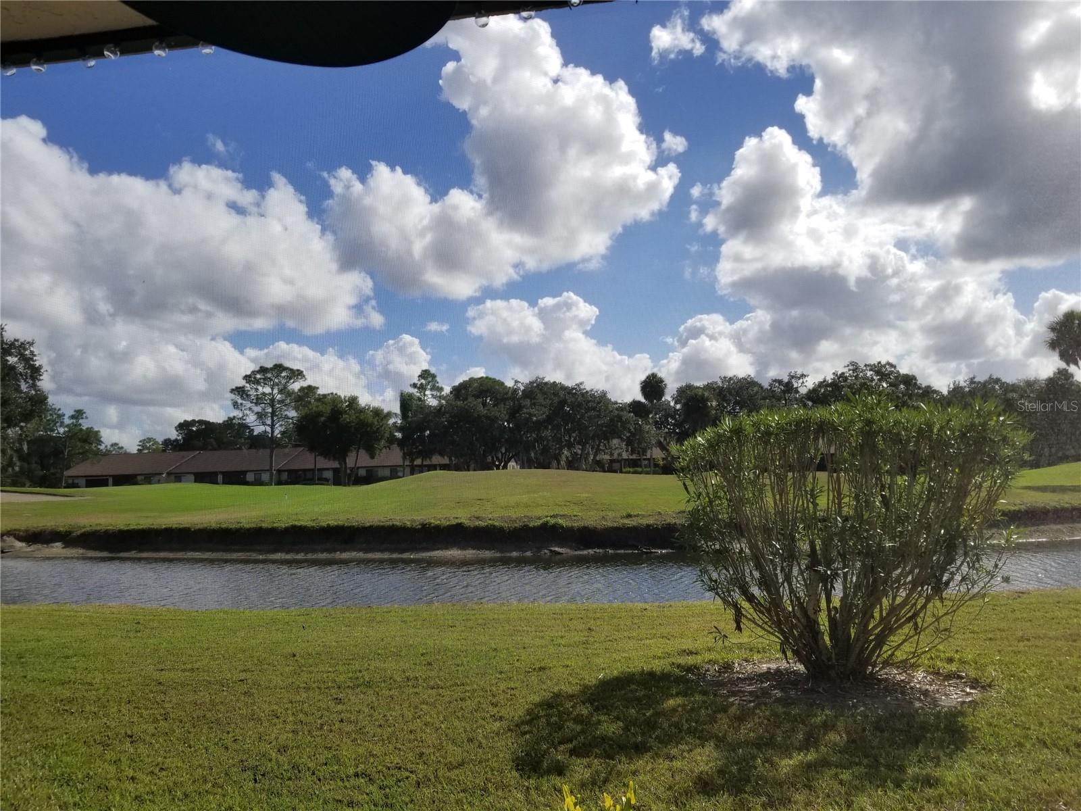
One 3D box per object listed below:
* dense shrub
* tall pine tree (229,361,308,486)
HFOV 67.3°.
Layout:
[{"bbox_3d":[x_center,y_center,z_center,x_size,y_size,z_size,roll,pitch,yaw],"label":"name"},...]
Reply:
[{"bbox_3d":[2.560,1.060,6.700,2.750,2.300,2.350,-1,-4,0],"label":"dense shrub"},{"bbox_3d":[-31.900,2.200,95.000,8.600,13.900,8.200,-1,-4,0],"label":"tall pine tree"}]

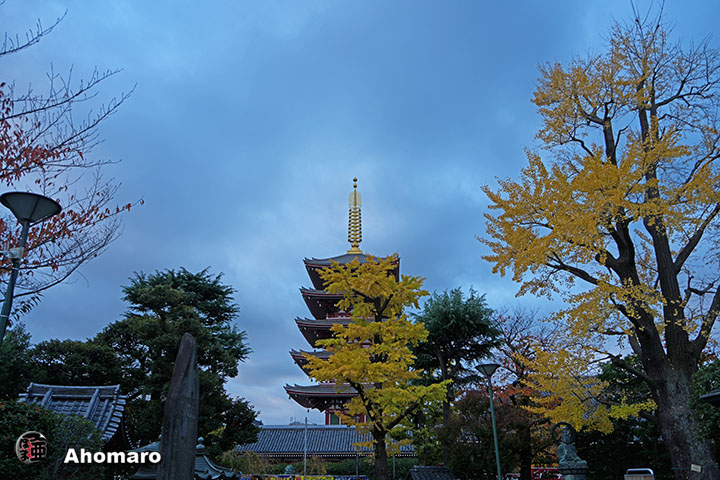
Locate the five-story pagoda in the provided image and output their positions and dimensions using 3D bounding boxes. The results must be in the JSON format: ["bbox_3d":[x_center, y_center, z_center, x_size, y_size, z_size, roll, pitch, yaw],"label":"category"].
[{"bbox_3d":[-0.758,11.057,96.306,19.000,48.700,19.000,-2,-23,4],"label":"five-story pagoda"}]

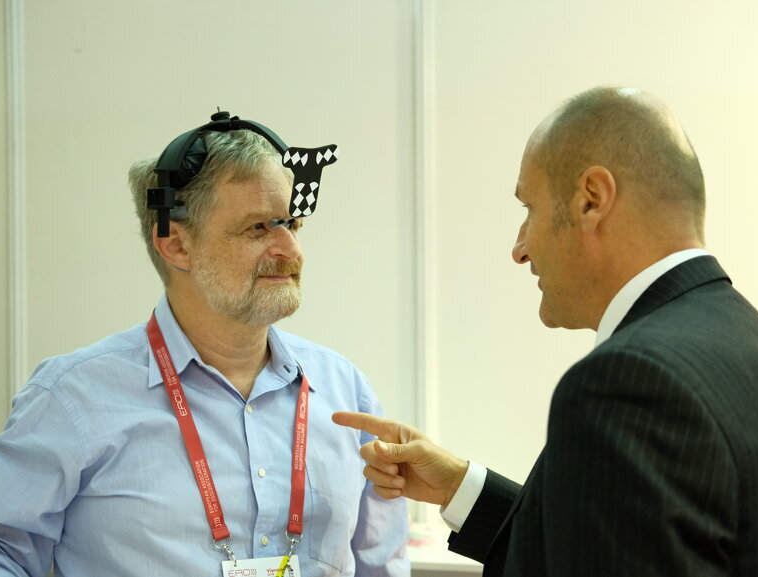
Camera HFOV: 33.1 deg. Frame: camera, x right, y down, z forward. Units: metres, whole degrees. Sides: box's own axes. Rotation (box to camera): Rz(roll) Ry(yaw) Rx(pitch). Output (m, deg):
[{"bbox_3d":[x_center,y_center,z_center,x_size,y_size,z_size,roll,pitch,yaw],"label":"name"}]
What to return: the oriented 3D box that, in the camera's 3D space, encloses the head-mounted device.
[{"bbox_3d":[-0.150,-0.143,1.580,0.195,0.163,0.210,0,0,35],"label":"head-mounted device"}]

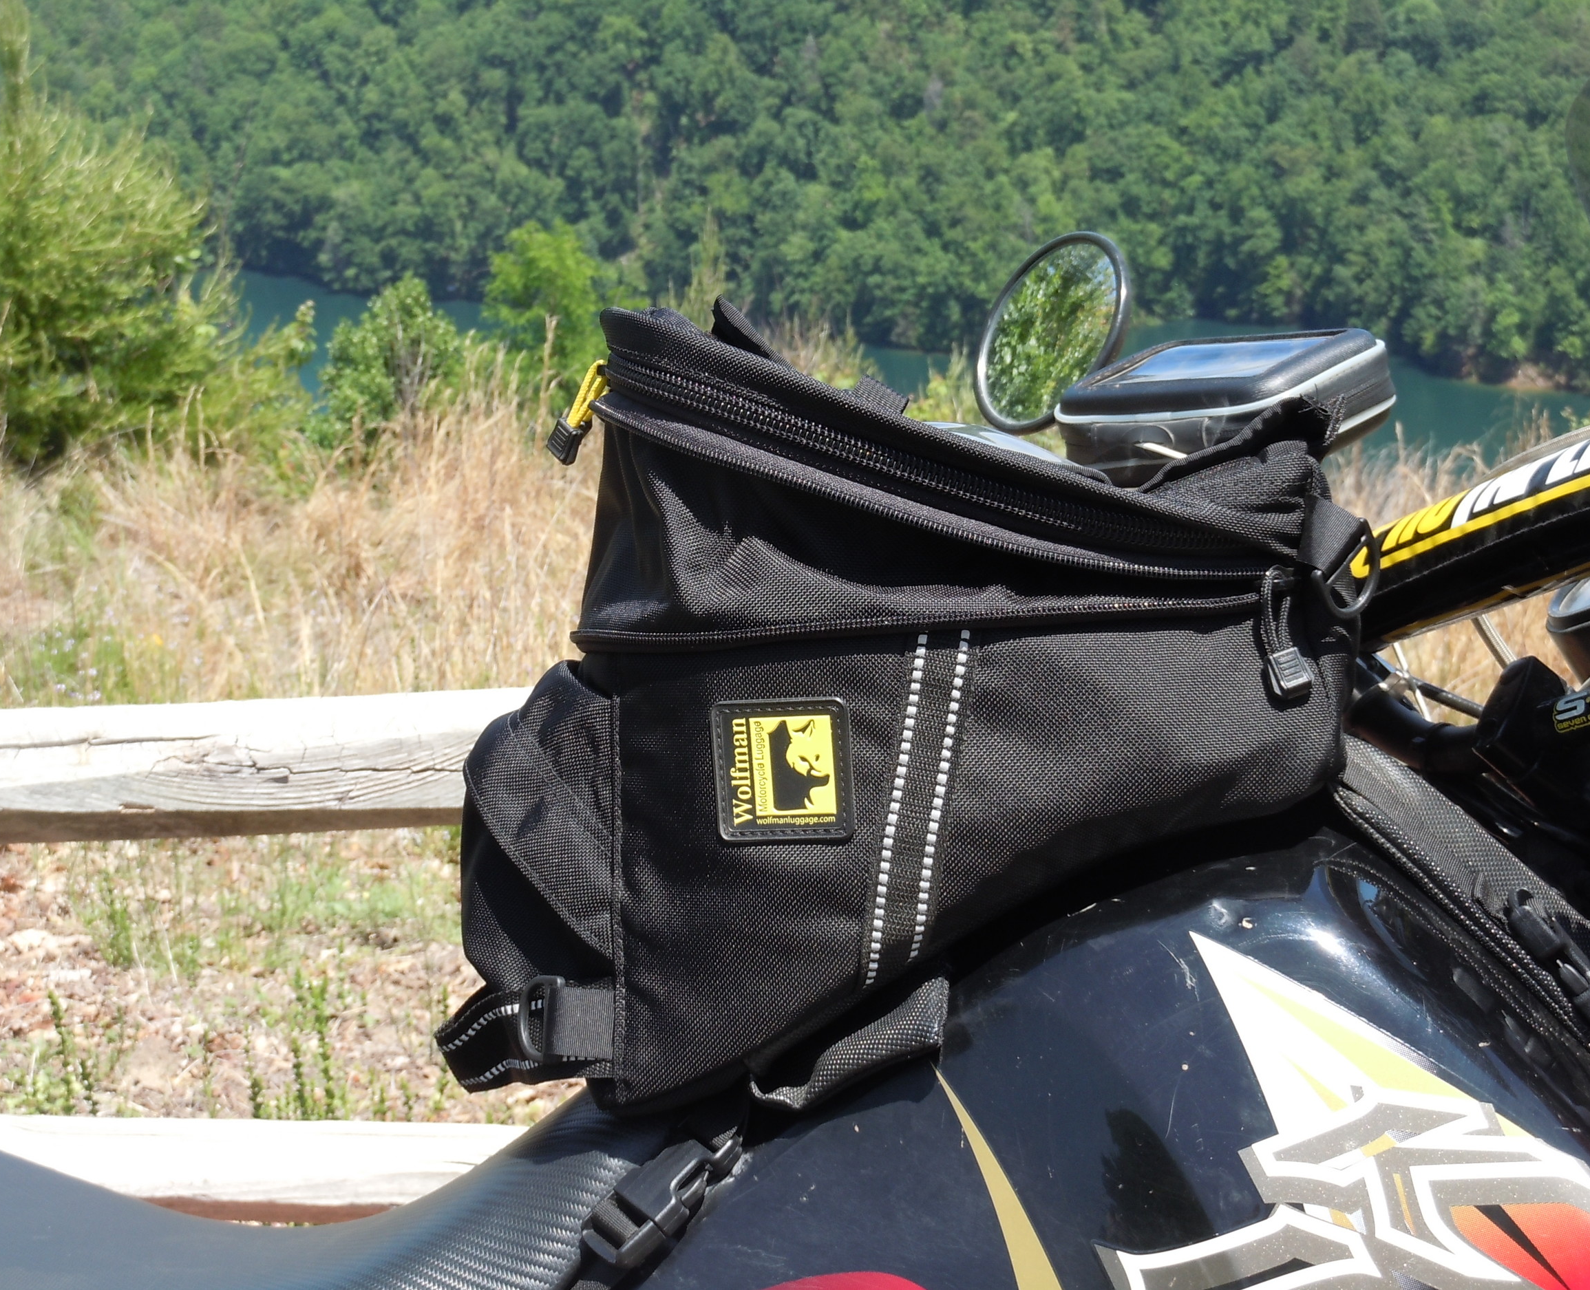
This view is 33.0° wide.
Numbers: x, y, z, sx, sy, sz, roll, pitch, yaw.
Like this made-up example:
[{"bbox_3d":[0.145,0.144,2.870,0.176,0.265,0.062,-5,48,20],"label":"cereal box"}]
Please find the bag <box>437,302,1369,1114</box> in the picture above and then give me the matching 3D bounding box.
[{"bbox_3d":[0.042,0.019,1.100,0.345,0.305,0.210,0,2,4],"label":"bag"}]

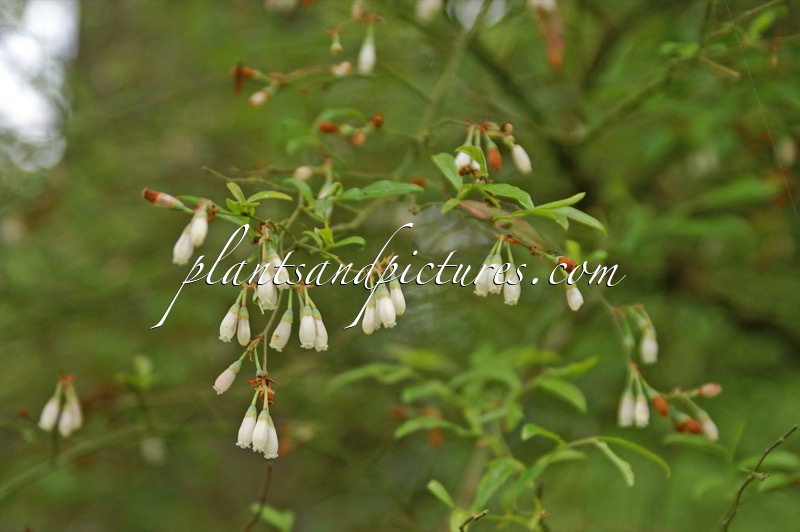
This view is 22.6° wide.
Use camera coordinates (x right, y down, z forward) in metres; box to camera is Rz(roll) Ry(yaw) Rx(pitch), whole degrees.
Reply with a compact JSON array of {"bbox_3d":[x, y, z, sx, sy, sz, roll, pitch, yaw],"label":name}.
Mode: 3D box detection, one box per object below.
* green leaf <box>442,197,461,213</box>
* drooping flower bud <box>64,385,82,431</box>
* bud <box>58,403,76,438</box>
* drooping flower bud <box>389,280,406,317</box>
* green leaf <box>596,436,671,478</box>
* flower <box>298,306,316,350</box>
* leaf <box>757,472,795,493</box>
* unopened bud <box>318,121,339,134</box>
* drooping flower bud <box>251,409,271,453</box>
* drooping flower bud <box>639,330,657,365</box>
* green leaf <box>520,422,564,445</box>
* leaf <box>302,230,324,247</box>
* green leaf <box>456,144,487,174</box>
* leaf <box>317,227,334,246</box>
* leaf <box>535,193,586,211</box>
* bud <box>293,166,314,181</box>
[{"bbox_3d":[0.014,-0.017,0.565,0.003,0.007,0.001,43,-12,30],"label":"green leaf"},{"bbox_3d":[-0.106,0.046,0.650,0.005,0.015,0.005,-10,0,0],"label":"drooping flower bud"},{"bbox_3d":[-0.094,0.044,0.565,0.004,0.010,0.004,7,0,0],"label":"bud"},{"bbox_3d":[0.000,0.007,0.450,0.004,0.009,0.004,-12,0,0],"label":"drooping flower bud"},{"bbox_3d":[0.061,0.050,0.520,0.022,0.004,0.006,27,0,0],"label":"green leaf"},{"bbox_3d":[-0.023,0.015,0.490,0.004,0.011,0.004,0,0,0],"label":"flower"},{"bbox_3d":[0.128,0.074,0.680,0.014,0.003,0.005,-21,45,-12],"label":"leaf"},{"bbox_3d":[-0.020,-0.038,0.550,0.005,0.003,0.003,6,0,0],"label":"unopened bud"},{"bbox_3d":[-0.034,0.040,0.490,0.004,0.011,0.004,8,0,0],"label":"drooping flower bud"},{"bbox_3d":[0.076,0.025,0.610,0.005,0.011,0.005,-2,0,0],"label":"drooping flower bud"},{"bbox_3d":[0.044,0.052,0.620,0.014,0.003,0.006,19,27,0],"label":"green leaf"},{"bbox_3d":[-0.024,-0.008,0.560,0.007,0.001,0.003,36,35,0],"label":"leaf"},{"bbox_3d":[0.020,-0.030,0.560,0.003,0.011,0.005,-37,15,32],"label":"green leaf"},{"bbox_3d":[-0.018,-0.007,0.490,0.004,0.005,0.004,-14,0,0],"label":"leaf"},{"bbox_3d":[0.044,-0.018,0.550,0.015,0.003,0.004,-19,17,6],"label":"leaf"},{"bbox_3d":[-0.031,-0.030,0.640,0.007,0.004,0.004,-20,0,-12],"label":"bud"}]

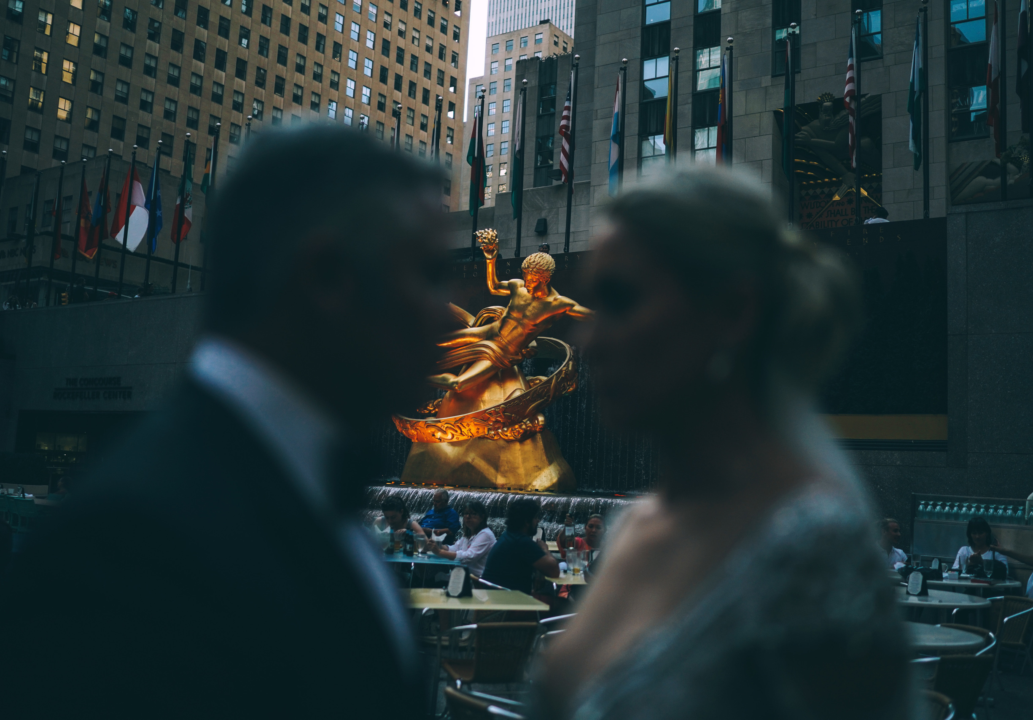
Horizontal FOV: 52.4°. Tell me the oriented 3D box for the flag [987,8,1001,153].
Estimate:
[{"bbox_3d":[8.871,-5.203,19.469,0.400,3.026,0.380,0,-7,25],"label":"flag"}]

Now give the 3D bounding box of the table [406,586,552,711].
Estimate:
[{"bbox_3d":[-0.360,1.832,6.487,0.900,0.740,0.820,4,-7,-14],"label":"table"}]

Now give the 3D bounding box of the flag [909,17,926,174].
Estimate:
[{"bbox_3d":[7.726,-5.171,20.280,0.450,3.129,0.400,0,-7,21],"label":"flag"}]

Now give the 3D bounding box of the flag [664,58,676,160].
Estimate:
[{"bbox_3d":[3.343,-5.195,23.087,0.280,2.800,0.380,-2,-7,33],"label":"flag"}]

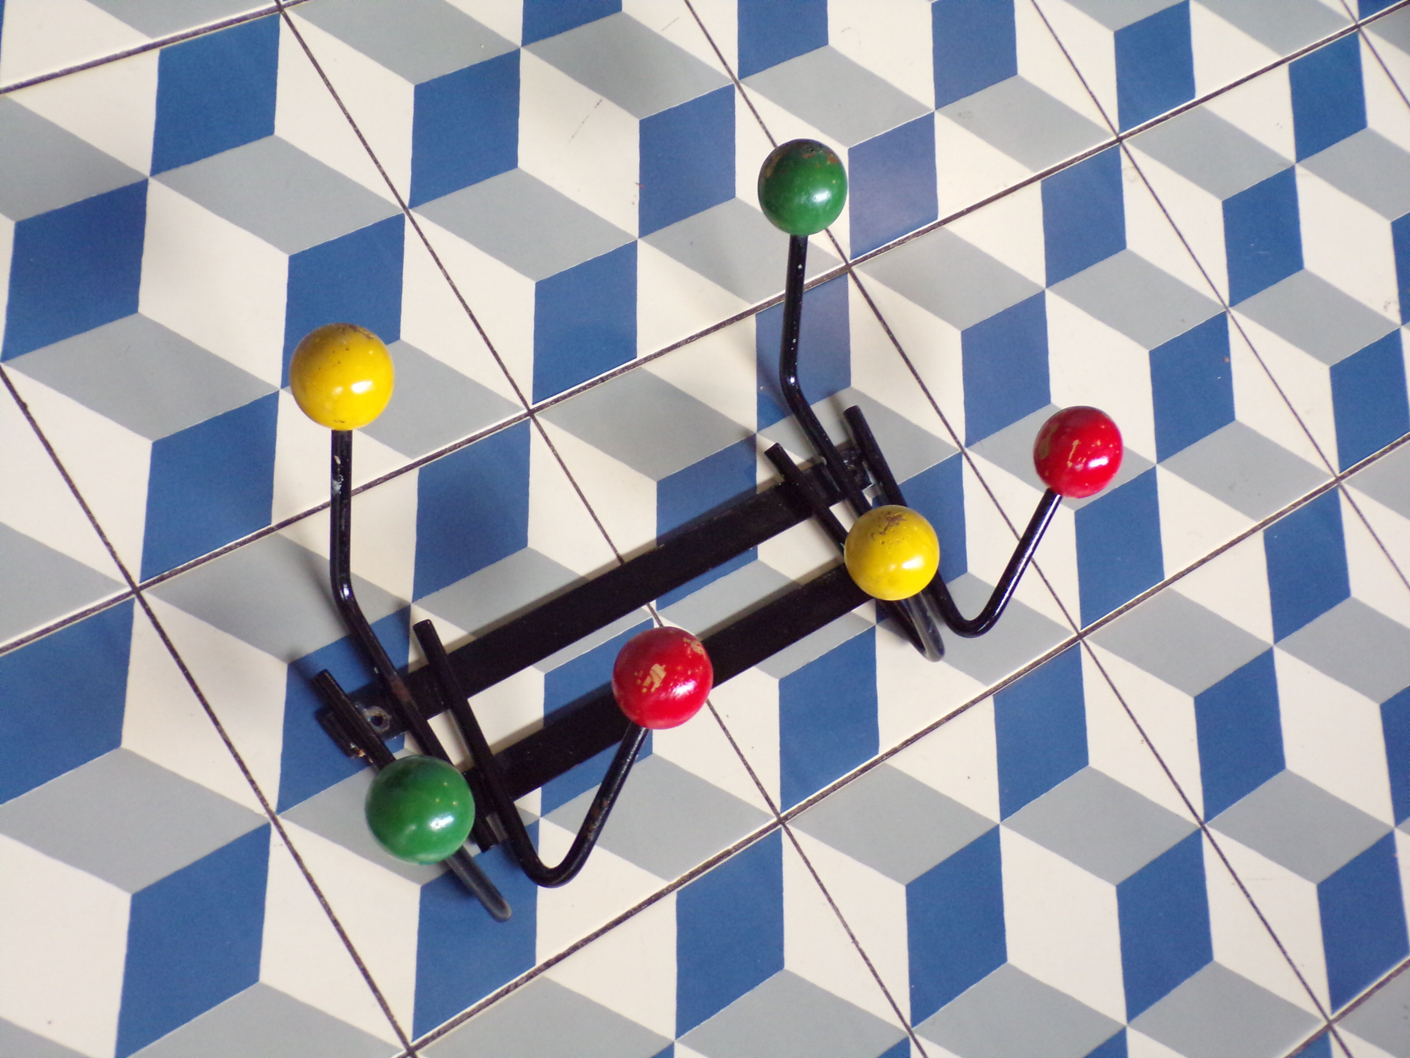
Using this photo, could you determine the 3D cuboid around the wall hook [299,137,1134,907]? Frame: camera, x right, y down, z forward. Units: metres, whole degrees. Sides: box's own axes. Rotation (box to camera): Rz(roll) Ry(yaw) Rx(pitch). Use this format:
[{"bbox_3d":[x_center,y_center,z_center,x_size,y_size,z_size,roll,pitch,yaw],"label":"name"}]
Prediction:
[{"bbox_3d":[-0.015,-0.012,1.080,0.400,0.100,0.225,-27,83,-36],"label":"wall hook"}]

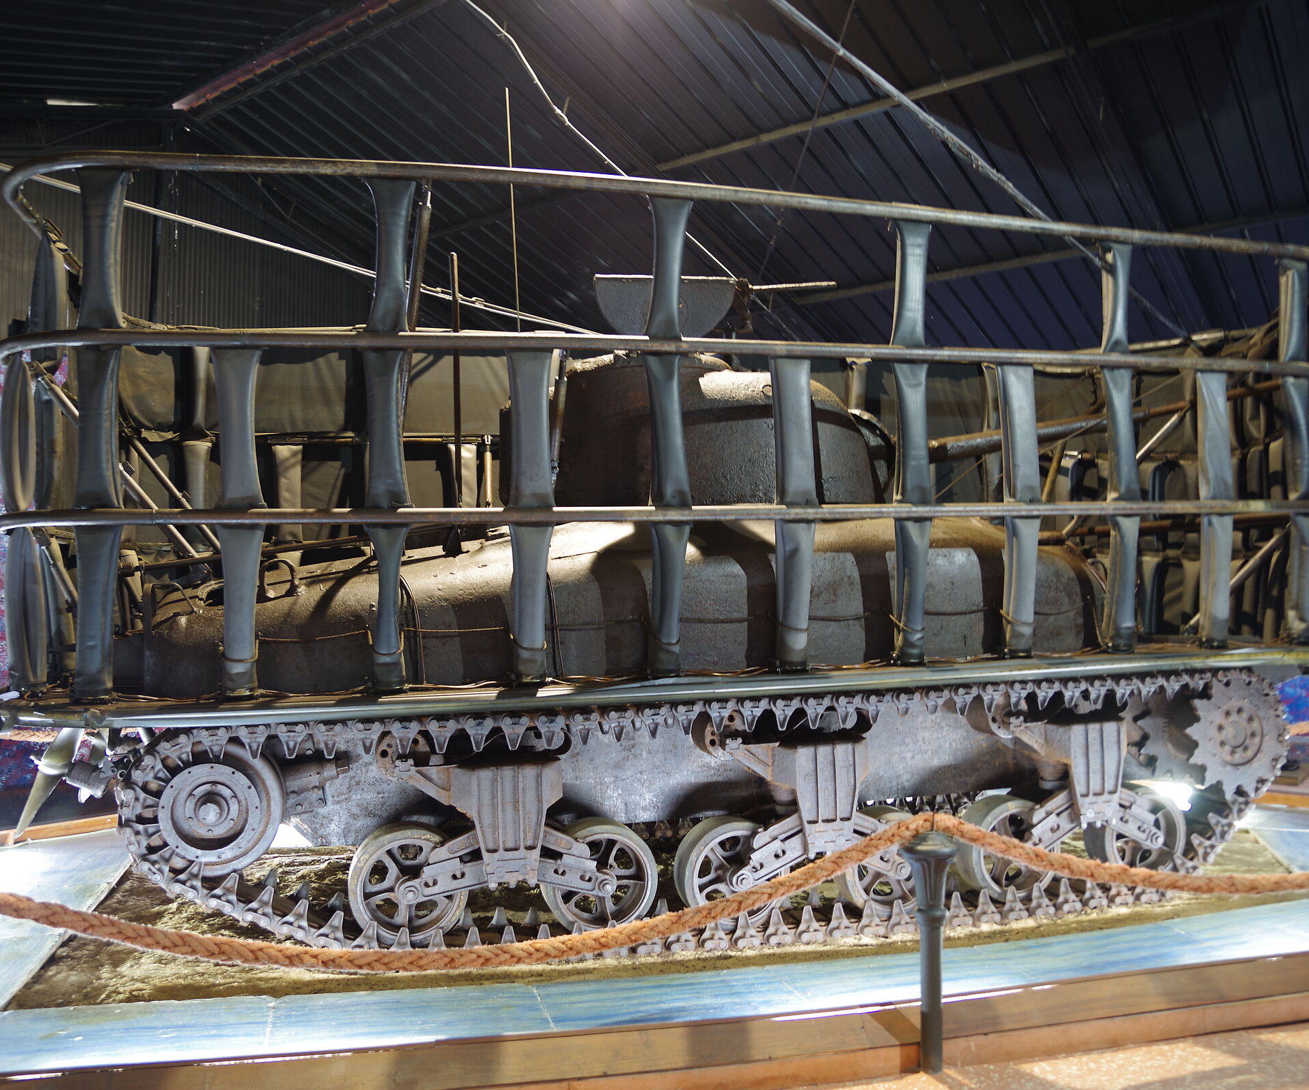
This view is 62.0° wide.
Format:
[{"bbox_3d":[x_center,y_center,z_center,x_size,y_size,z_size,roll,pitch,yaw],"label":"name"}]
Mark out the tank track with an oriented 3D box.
[{"bbox_3d":[0.568,1.230,5.094,5.570,1.130,0.430,-1,-3,-16],"label":"tank track"}]

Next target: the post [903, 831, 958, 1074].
[{"bbox_3d":[1.004,1.474,3.950,0.190,0.875,0.190,0,-3,-16],"label":"post"}]

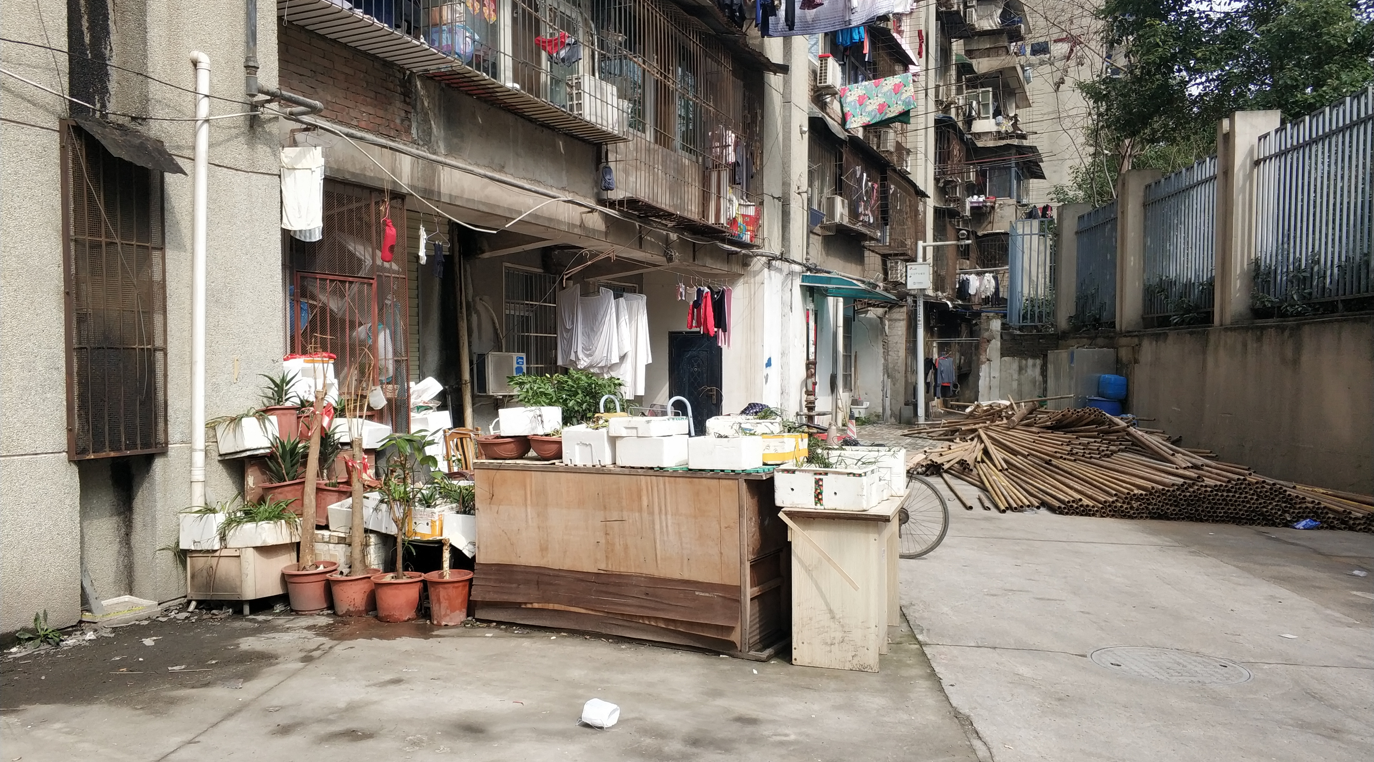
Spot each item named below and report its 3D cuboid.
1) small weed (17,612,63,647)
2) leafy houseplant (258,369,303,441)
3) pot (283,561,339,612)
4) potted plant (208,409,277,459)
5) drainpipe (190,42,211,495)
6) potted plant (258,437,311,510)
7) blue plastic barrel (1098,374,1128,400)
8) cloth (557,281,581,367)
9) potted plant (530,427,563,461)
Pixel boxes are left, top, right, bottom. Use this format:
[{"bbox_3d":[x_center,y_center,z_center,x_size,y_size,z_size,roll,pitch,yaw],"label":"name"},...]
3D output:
[{"bbox_3d":[-3.495,1.337,5.780,0.220,0.150,0.200,0,2,-34],"label":"small weed"},{"bbox_3d":[-2.546,0.161,6.700,0.240,0.480,0.240,1,2,25],"label":"leafy houseplant"},{"bbox_3d":[-2.232,1.224,6.335,0.335,0.235,0.335,0,2,-19],"label":"pot"},{"bbox_3d":[-2.817,0.331,6.811,0.280,0.290,0.330,1,2,21],"label":"potted plant"},{"bbox_3d":[-2.913,-0.341,6.402,0.110,3.241,0.085,2,1,25],"label":"drainpipe"},{"bbox_3d":[-2.493,0.578,6.623,0.240,0.500,0.320,1,2,25],"label":"potted plant"},{"bbox_3d":[7.157,0.096,18.000,0.460,0.420,0.440,1,1,27],"label":"blue plastic barrel"},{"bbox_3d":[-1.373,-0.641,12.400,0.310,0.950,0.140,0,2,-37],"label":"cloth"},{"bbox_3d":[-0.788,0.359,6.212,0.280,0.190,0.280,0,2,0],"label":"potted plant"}]

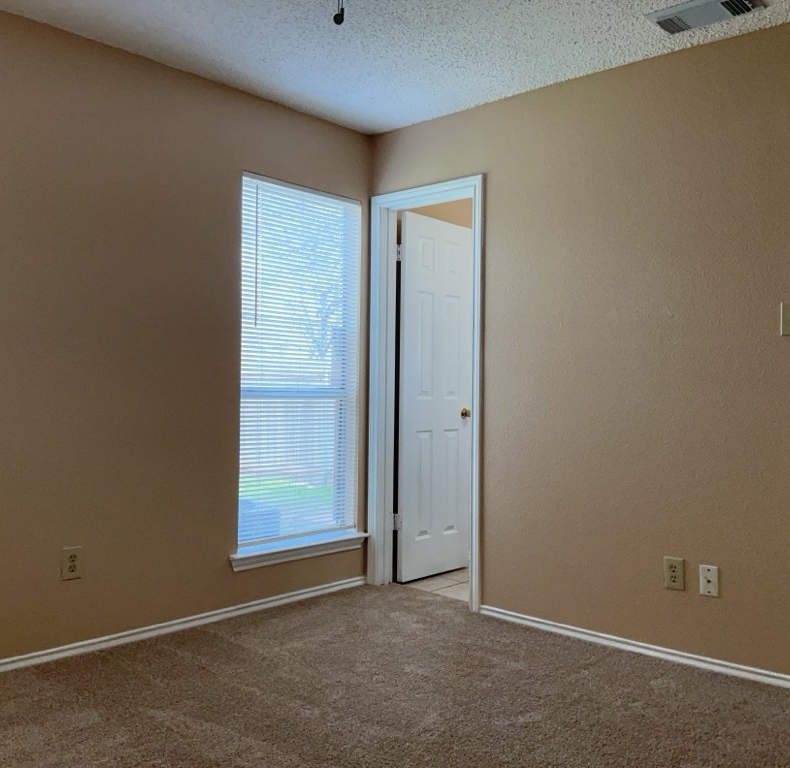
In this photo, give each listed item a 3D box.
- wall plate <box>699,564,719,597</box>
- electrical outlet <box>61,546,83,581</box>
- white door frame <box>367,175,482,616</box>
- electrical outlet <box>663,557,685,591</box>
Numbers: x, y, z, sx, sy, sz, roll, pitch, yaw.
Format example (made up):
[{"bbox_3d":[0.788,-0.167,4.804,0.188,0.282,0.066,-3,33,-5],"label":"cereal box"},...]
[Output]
[{"bbox_3d":[1.217,0.763,3.076,0.071,0.115,0.007,1,0,42],"label":"wall plate"},{"bbox_3d":[-1.266,0.705,3.123,0.008,0.124,0.079,1,0,42],"label":"electrical outlet"},{"bbox_3d":[0.181,0.045,4.114,0.750,2.100,0.140,1,0,42],"label":"white door frame"},{"bbox_3d":[1.115,0.758,3.170,0.079,0.124,0.008,1,0,42],"label":"electrical outlet"}]

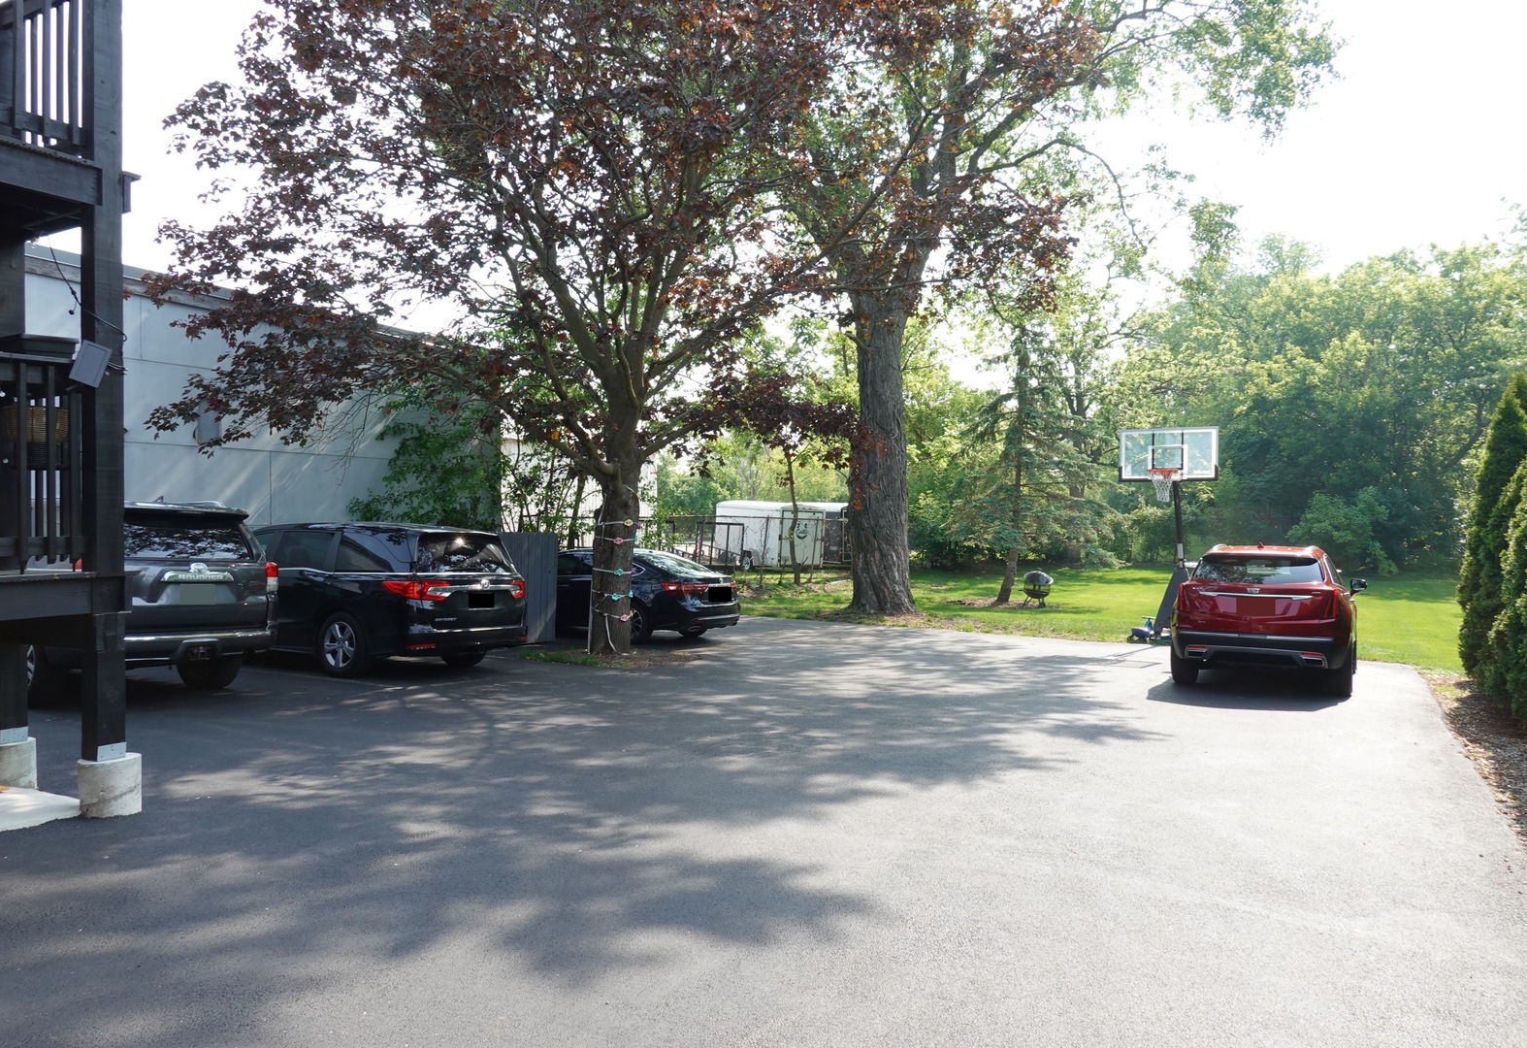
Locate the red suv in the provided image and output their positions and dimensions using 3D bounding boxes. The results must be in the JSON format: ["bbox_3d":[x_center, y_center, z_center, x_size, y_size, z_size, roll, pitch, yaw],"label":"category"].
[{"bbox_3d":[6.633,1.185,13.684,1.930,1.680,4.810,0,-2,30],"label":"red suv"}]

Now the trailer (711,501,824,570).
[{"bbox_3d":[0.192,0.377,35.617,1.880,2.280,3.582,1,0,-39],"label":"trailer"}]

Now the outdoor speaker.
[{"bbox_3d":[-3.490,-0.828,5.441,0.140,0.207,0.060,21,-8,-34],"label":"outdoor speaker"}]

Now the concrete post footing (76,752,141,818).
[{"bbox_3d":[-3.479,1.385,5.580,0.292,0.285,0.292,0,-1,30],"label":"concrete post footing"}]

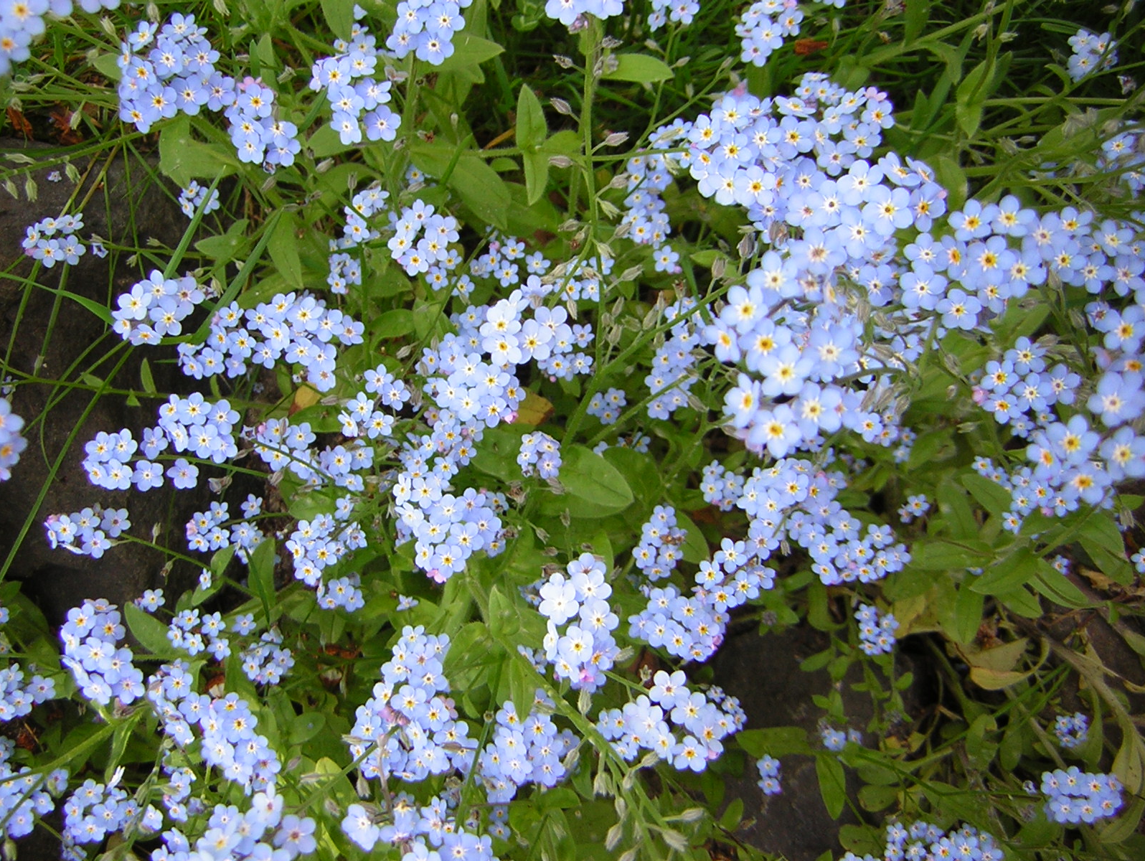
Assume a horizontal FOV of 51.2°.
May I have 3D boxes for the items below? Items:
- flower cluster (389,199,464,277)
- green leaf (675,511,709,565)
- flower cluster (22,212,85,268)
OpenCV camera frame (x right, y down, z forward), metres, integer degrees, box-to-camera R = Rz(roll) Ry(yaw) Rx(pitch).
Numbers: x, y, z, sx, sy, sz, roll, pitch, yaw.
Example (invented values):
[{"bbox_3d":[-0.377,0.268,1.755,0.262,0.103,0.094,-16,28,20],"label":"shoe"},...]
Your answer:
[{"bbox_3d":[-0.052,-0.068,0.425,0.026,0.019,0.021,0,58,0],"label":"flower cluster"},{"bbox_3d":[0.048,0.045,0.500,0.015,0.006,0.028,-40,72,-12],"label":"green leaf"},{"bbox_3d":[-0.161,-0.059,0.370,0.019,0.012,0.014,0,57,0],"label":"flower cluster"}]

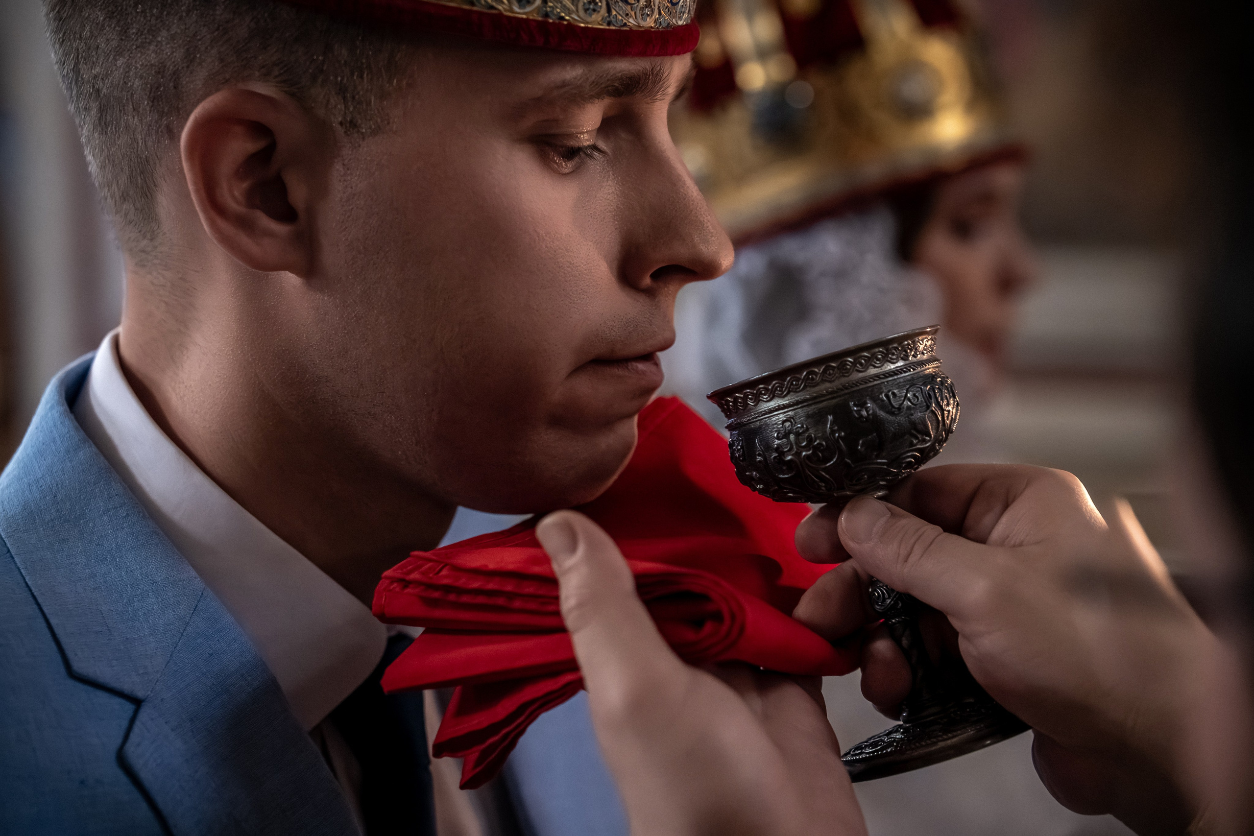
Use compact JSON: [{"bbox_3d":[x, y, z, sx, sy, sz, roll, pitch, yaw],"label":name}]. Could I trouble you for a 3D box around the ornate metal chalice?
[{"bbox_3d":[0.082,0.045,0.810,0.079,0.132,0.079,-17,-3,0],"label":"ornate metal chalice"}]

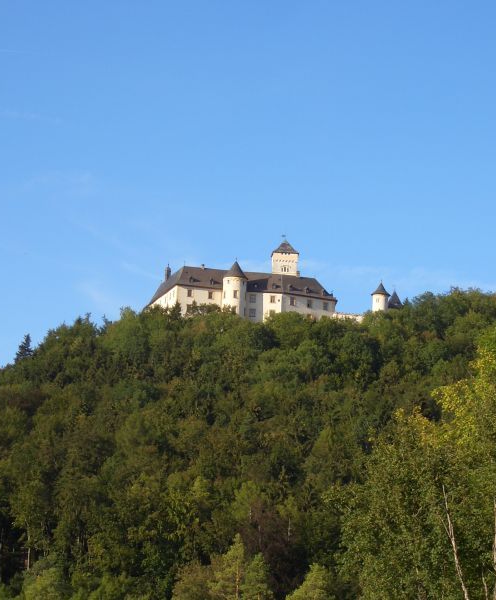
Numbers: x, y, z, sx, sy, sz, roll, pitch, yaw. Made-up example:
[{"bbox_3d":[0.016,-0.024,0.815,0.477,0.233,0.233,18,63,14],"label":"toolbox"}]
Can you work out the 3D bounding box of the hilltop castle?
[{"bbox_3d":[9.400,-3.500,485.000,68.500,28.900,33.000,4,-13,-18],"label":"hilltop castle"}]

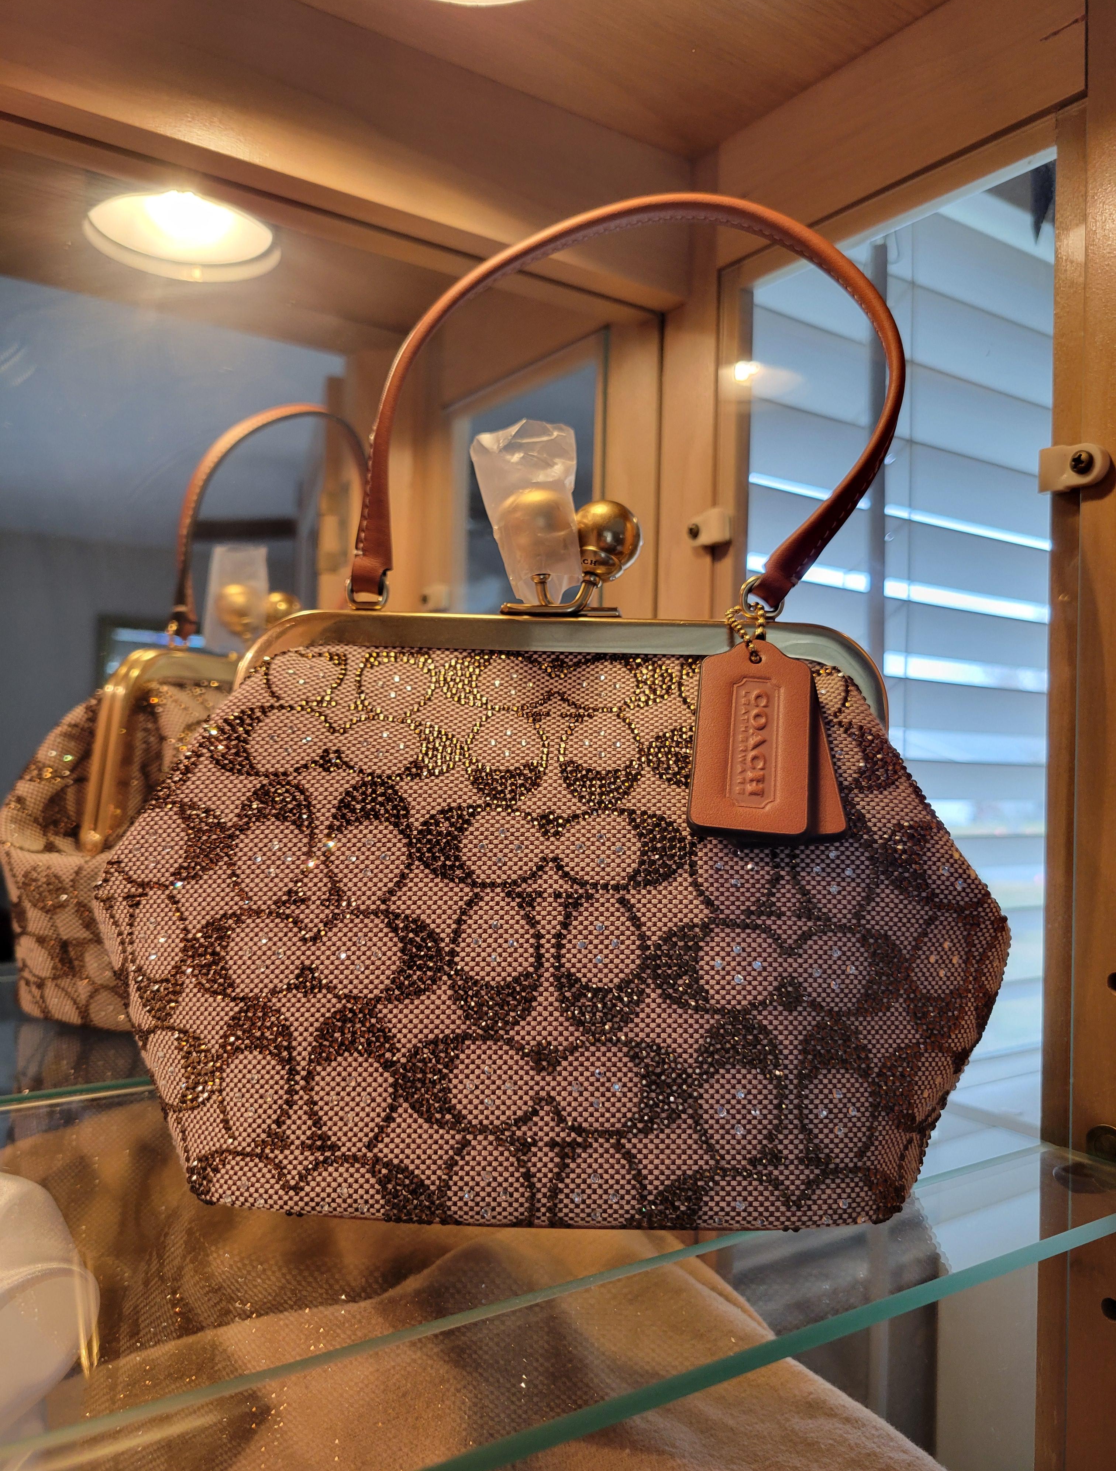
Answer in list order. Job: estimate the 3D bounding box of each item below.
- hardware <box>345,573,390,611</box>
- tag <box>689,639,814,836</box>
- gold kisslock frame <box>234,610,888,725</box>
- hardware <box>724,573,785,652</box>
[{"bbox_3d":[-0.054,-0.041,0.320,0.013,0.011,0.004,1,-1,1],"label":"hardware"},{"bbox_3d":[0.052,-0.001,0.296,0.030,0.052,0.005,5,-18,0],"label":"tag"},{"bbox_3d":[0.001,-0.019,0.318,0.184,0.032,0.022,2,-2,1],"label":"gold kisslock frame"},{"bbox_3d":[0.055,-0.034,0.313,0.017,0.022,0.009,1,-1,1],"label":"hardware"}]

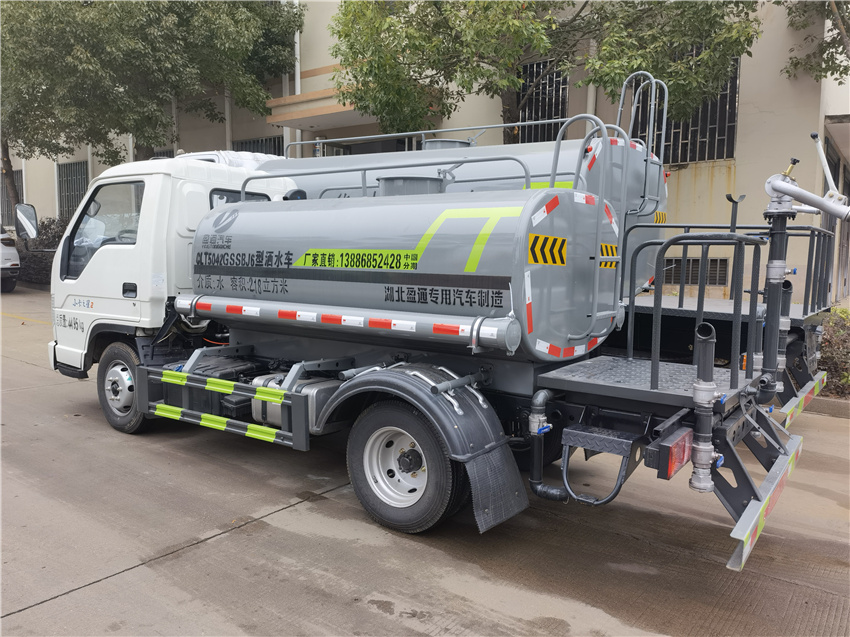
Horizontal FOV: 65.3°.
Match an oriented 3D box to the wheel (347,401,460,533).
[{"bbox_3d":[-0.092,0.756,3.455,0.685,0.685,0.194,5,6,35],"label":"wheel"}]

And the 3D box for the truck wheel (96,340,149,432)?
[{"bbox_3d":[-2.210,0.513,5.017,0.685,0.685,0.194,5,6,35],"label":"truck wheel"}]

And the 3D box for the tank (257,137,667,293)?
[{"bbox_3d":[0.196,-1.024,6.840,4.009,1.295,1.907,7,7,37],"label":"tank"}]

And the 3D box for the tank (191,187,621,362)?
[{"bbox_3d":[-0.131,-0.319,4.299,2.468,0.908,1.469,5,6,35],"label":"tank"}]

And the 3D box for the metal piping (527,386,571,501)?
[{"bbox_3d":[0.609,0.609,3.206,0.214,0.541,0.133,5,6,35],"label":"metal piping"}]

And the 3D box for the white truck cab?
[{"bbox_3d":[-2.016,-0.400,5.643,1.734,1.683,1.632,5,6,35],"label":"white truck cab"}]

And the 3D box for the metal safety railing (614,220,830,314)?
[{"bbox_3d":[2.401,-0.402,5.250,1.306,0.612,1.469,7,7,37],"label":"metal safety railing"}]

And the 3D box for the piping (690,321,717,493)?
[{"bbox_3d":[1.143,0.362,2.703,0.112,0.704,0.117,5,6,35],"label":"piping"}]

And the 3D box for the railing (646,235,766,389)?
[{"bbox_3d":[1.417,-0.043,3.218,0.367,0.714,0.898,5,6,35],"label":"railing"}]

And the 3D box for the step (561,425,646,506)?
[{"bbox_3d":[0.804,0.664,2.976,0.326,0.326,0.173,5,6,35],"label":"step"}]

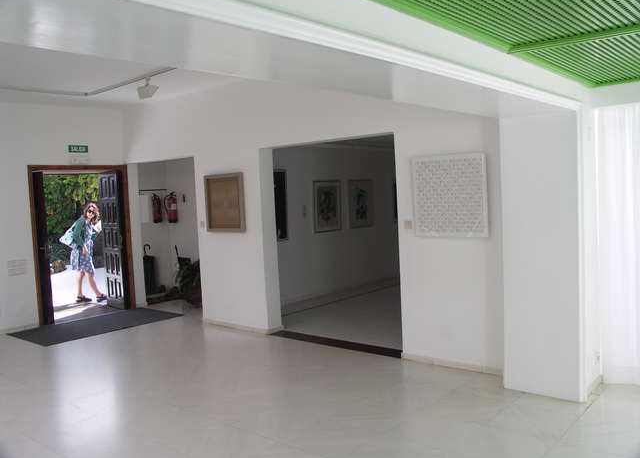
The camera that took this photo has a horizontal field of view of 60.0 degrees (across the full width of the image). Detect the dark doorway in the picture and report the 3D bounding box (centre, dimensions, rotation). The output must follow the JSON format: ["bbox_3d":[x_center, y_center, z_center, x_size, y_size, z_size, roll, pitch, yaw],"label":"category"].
[{"bbox_3d":[-3.470,0.185,8.159,0.150,2.214,1.445,1,5,42],"label":"dark doorway"}]

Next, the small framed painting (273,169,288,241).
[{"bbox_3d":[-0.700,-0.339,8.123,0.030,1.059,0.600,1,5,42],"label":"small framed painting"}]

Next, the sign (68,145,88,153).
[{"bbox_3d":[-3.484,-1.146,8.004,0.020,0.101,0.287,1,5,42],"label":"sign"}]

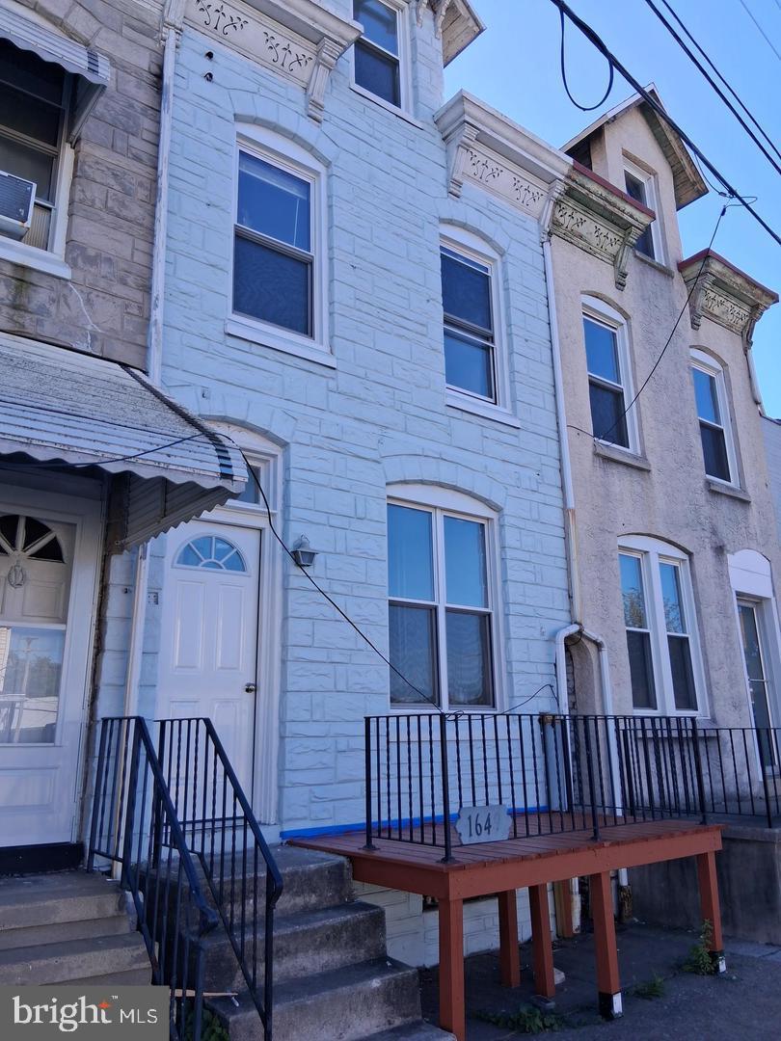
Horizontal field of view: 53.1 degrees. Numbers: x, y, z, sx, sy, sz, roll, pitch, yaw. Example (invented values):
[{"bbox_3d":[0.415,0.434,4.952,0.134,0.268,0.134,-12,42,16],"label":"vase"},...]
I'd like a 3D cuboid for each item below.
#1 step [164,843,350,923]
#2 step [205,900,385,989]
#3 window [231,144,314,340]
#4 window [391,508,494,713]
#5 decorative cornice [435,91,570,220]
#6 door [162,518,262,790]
[{"bbox_3d":[-0.892,2.055,4.444,1.010,0.205,0.954,10,-19,-36],"label":"step"},{"bbox_3d":[-0.524,2.125,3.916,1.020,0.226,0.294,10,-19,-36],"label":"step"},{"bbox_3d":[-0.949,-2.321,6.488,0.785,1.610,0.110,10,-19,-36],"label":"window"},{"bbox_3d":[0.441,0.727,6.689,1.230,1.735,0.115,10,-19,-36],"label":"window"},{"bbox_3d":[1.215,-3.602,8.104,1.601,0.870,0.445,10,-19,-36],"label":"decorative cornice"},{"bbox_3d":[-1.270,1.007,5.442,0.762,2.037,0.060,10,-19,-36],"label":"door"}]

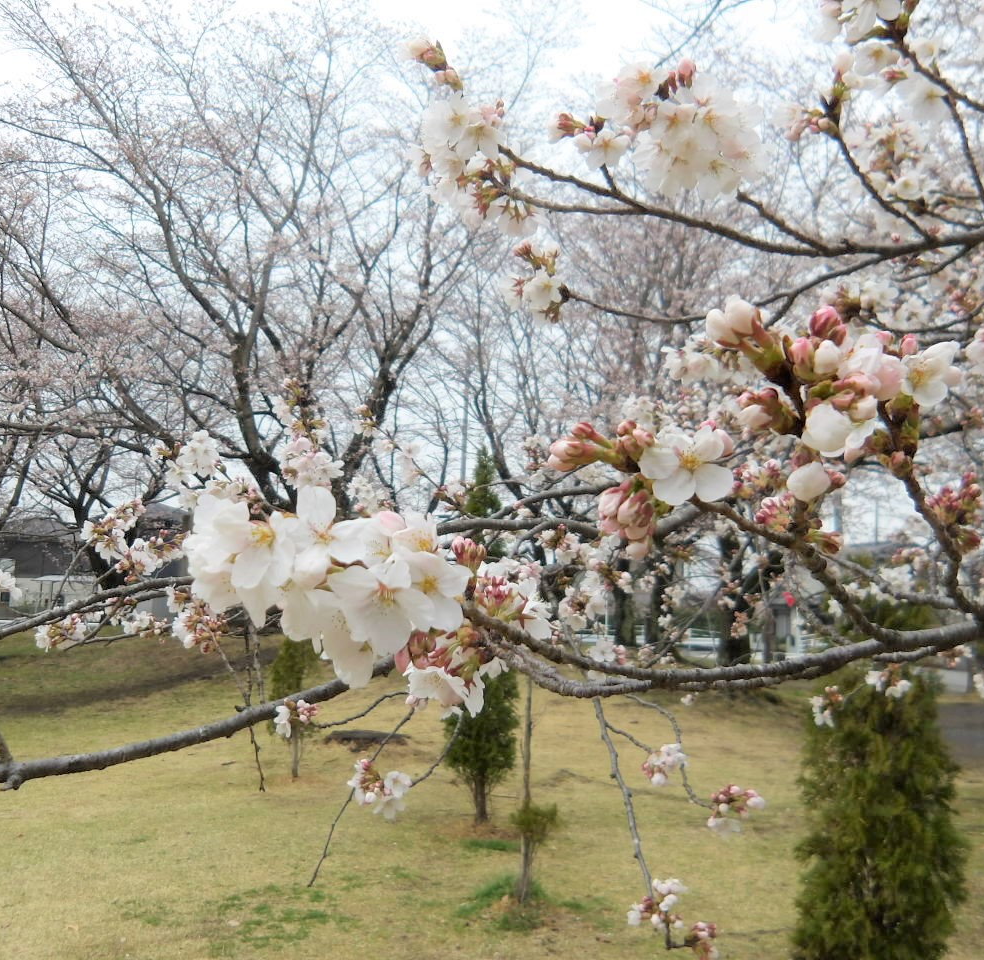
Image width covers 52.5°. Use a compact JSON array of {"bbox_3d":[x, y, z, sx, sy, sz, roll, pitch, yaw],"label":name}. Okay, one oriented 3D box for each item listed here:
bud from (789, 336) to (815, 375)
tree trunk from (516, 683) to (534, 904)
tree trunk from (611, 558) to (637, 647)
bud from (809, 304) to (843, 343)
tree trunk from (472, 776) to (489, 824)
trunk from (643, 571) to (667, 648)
[{"bbox_3d":[0.118,-0.047,0.380,0.010,0.015,0.010,0,-6,0],"label":"bud"},{"bbox_3d":[0.161,1.507,4.800,0.065,1.080,0.060,2,-6,0],"label":"tree trunk"},{"bbox_3d":[2.920,2.677,22.000,0.510,2.000,0.500,0,-6,0],"label":"tree trunk"},{"bbox_3d":[0.127,-0.060,0.380,0.013,0.015,0.012,0,-6,0],"label":"bud"},{"bbox_3d":[-0.073,2.022,6.300,0.090,0.310,0.090,0,-6,0],"label":"tree trunk"},{"bbox_3d":[3.581,2.854,22.000,0.500,1.750,0.500,0,-6,0],"label":"trunk"}]

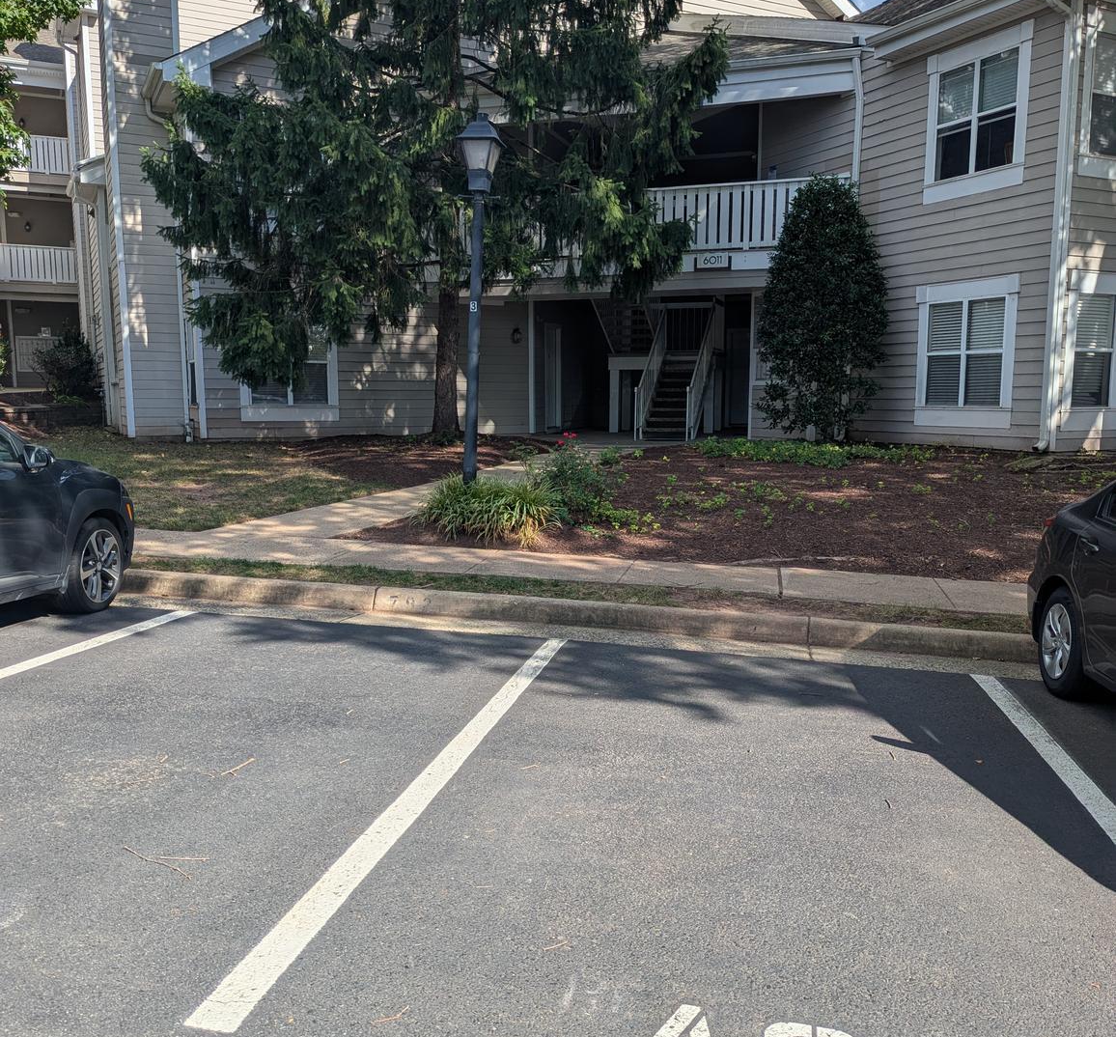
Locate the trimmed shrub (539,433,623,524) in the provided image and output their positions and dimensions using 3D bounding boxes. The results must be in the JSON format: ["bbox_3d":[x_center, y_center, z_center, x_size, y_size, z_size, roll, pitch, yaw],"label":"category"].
[{"bbox_3d":[0.230,-0.425,10.450,0.840,0.880,0.780,1,7,11],"label":"trimmed shrub"}]

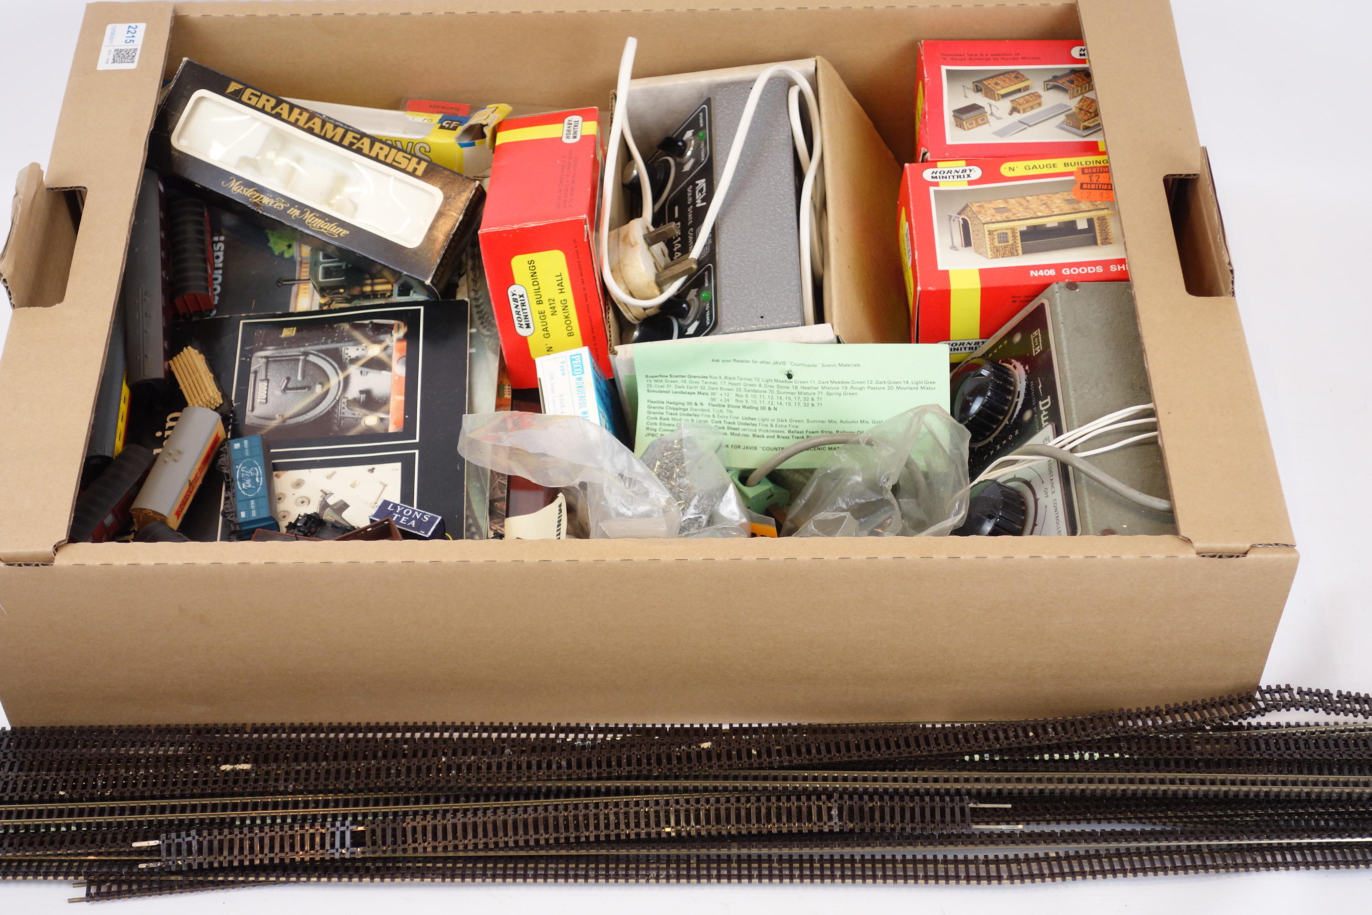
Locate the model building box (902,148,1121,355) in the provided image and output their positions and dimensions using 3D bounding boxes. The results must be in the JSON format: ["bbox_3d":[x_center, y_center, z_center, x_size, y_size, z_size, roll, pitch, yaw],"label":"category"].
[{"bbox_3d":[0.183,-0.103,1.250,0.132,0.054,0.092,-3,49,3],"label":"model building box"}]

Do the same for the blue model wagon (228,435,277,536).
[{"bbox_3d":[-0.209,0.015,1.176,0.021,0.018,0.052,-8,49,-8],"label":"blue model wagon"}]

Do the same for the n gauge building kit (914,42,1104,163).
[{"bbox_3d":[0.192,-0.180,1.348,0.121,0.052,0.091,0,52,2],"label":"n gauge building kit"}]

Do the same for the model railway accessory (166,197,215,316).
[{"bbox_3d":[-0.269,-0.107,1.322,0.018,0.023,0.068,-8,54,-6],"label":"model railway accessory"}]

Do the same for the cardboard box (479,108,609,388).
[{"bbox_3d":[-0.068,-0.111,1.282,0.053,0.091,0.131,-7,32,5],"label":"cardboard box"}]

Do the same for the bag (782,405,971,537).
[{"bbox_3d":[0.087,0.017,1.148,0.085,0.055,0.070,0,49,-1],"label":"bag"}]

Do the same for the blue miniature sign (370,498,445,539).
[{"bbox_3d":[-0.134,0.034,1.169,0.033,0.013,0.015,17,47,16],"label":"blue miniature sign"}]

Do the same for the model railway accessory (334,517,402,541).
[{"bbox_3d":[-0.159,0.048,1.193,0.040,0.018,0.017,-22,52,-19],"label":"model railway accessory"}]

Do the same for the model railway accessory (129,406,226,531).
[{"bbox_3d":[-0.255,0.009,1.231,0.019,0.026,0.068,11,54,8],"label":"model railway accessory"}]

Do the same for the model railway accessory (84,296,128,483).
[{"bbox_3d":[-0.287,-0.038,1.222,0.018,0.025,0.125,-2,48,-2],"label":"model railway accessory"}]

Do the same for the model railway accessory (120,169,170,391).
[{"bbox_3d":[-0.277,-0.087,1.253,0.018,0.025,0.138,-6,55,-6],"label":"model railway accessory"}]

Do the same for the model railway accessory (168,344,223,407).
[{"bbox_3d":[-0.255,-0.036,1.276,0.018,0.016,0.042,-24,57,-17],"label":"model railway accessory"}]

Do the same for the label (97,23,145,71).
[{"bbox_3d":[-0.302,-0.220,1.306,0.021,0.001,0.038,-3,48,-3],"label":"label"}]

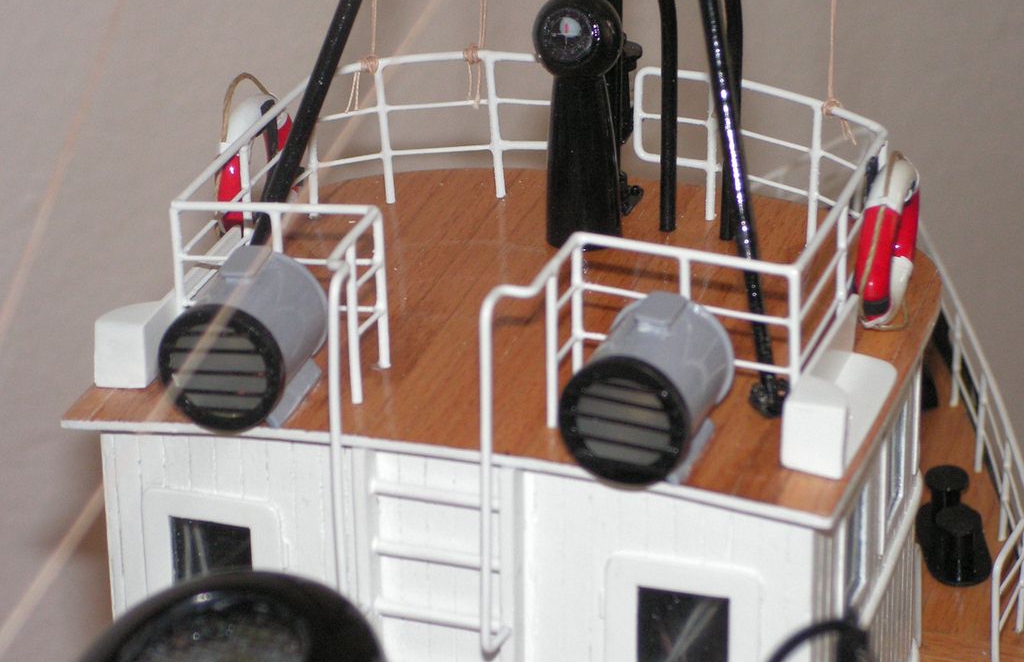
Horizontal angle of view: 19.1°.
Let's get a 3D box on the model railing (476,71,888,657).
[{"bbox_3d":[0.038,0.005,0.639,0.063,0.074,0.145,7,25,15],"label":"model railing"}]

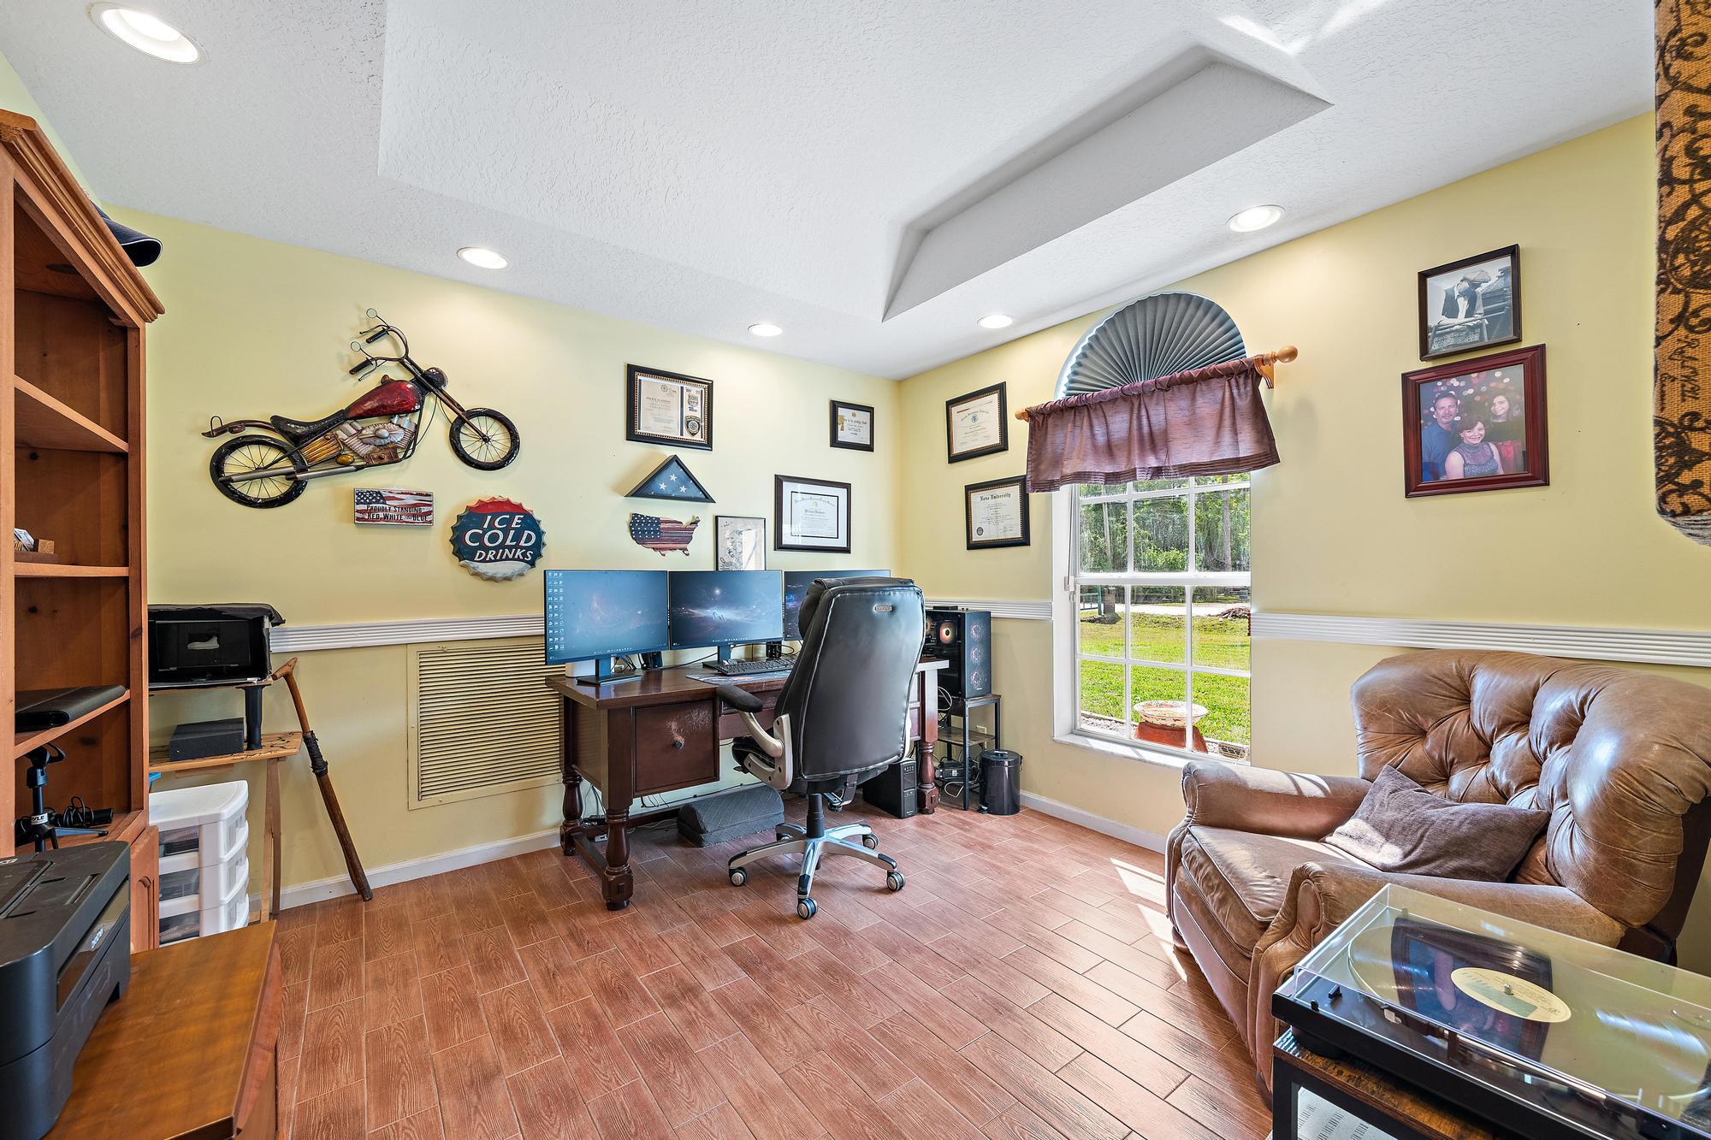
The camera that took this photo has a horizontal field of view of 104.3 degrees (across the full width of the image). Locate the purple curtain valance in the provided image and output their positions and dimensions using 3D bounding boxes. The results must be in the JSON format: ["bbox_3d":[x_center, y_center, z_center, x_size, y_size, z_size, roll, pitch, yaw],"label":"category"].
[{"bbox_3d":[1.196,-0.581,2.864,0.090,0.426,1.120,0,0,-37],"label":"purple curtain valance"}]

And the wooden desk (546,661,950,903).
[{"bbox_3d":[-0.441,0.850,3.148,1.715,0.767,0.730,0,0,-37],"label":"wooden desk"}]

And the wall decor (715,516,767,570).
[{"bbox_3d":[-0.605,-0.095,3.539,0.294,0.370,0.020,0,0,-37],"label":"wall decor"}]

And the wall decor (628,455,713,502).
[{"bbox_3d":[-0.908,-0.450,3.279,0.438,0.222,0.075,0,0,-37],"label":"wall decor"}]

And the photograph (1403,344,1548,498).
[{"bbox_3d":[1.911,-0.443,2.059,0.030,0.408,0.327,0,0,-37],"label":"photograph"}]

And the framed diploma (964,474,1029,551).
[{"bbox_3d":[0.764,-0.297,3.573,0.025,0.363,0.428,0,0,-37],"label":"framed diploma"}]

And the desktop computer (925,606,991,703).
[{"bbox_3d":[0.519,0.448,3.654,0.205,0.447,0.420,0,0,-37],"label":"desktop computer"}]

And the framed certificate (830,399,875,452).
[{"bbox_3d":[-0.020,-0.855,3.994,0.326,0.272,0.022,0,0,-37],"label":"framed certificate"}]

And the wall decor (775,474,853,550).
[{"bbox_3d":[-0.241,-0.309,3.821,0.522,0.417,0.030,0,0,-37],"label":"wall decor"}]

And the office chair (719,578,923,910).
[{"bbox_3d":[-0.117,0.632,2.688,0.700,1.200,0.760,0,0,-35],"label":"office chair"}]

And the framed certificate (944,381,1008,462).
[{"bbox_3d":[0.679,-0.805,3.693,0.025,0.363,0.443,0,0,-37],"label":"framed certificate"}]

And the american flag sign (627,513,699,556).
[{"bbox_3d":[-0.940,-0.170,3.285,0.362,0.208,0.020,0,0,-37],"label":"american flag sign"}]

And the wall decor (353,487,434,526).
[{"bbox_3d":[-1.809,-0.241,2.614,0.251,0.134,0.035,0,0,-37],"label":"wall decor"}]

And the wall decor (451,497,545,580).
[{"bbox_3d":[-1.516,-0.130,2.833,0.359,0.357,0.040,0,0,-37],"label":"wall decor"}]

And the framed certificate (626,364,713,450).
[{"bbox_3d":[-0.919,-0.794,3.314,0.443,0.364,0.030,0,0,-37],"label":"framed certificate"}]

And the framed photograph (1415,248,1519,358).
[{"bbox_3d":[1.906,-0.819,2.067,0.025,0.287,0.232,0,0,-37],"label":"framed photograph"}]

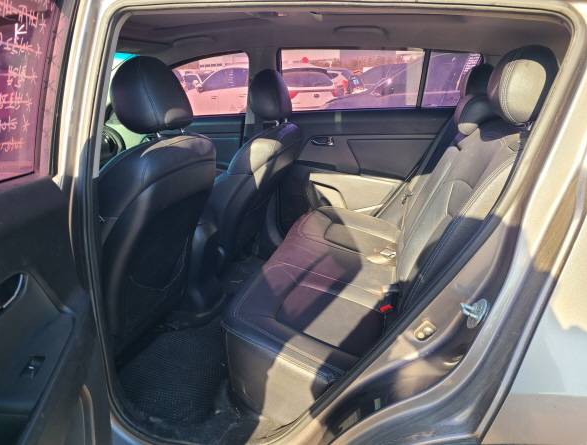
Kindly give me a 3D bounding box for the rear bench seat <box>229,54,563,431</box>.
[{"bbox_3d":[0.351,-0.089,1.682,0.857,1.000,1.326,4,17,13],"label":"rear bench seat"}]

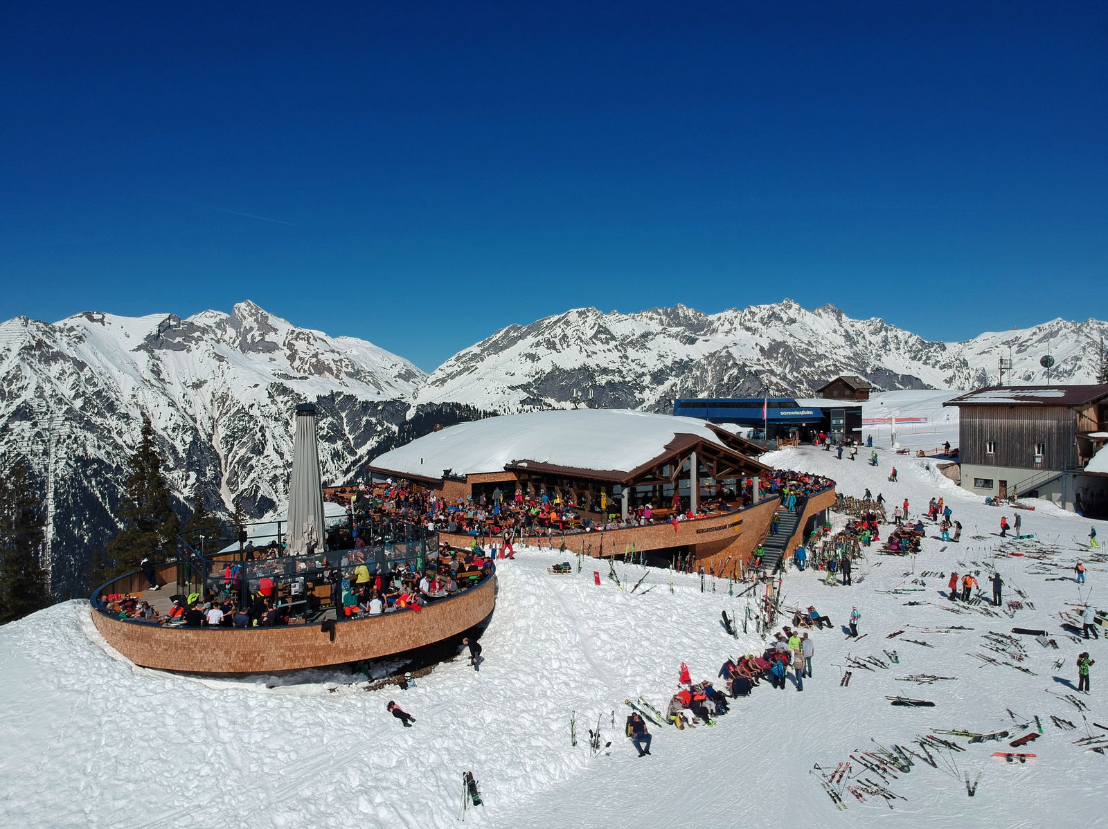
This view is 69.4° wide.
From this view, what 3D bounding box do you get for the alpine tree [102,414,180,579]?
[{"bbox_3d":[-25.719,5.706,50.000,4.600,11.300,4.600,-1,1,-27],"label":"alpine tree"}]

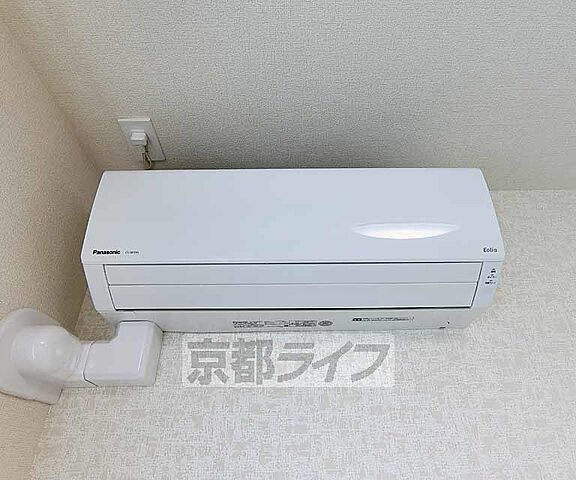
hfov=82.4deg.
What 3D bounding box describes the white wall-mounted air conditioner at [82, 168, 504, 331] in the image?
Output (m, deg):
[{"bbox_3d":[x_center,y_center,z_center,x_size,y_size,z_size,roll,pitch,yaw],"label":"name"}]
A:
[{"bbox_3d":[0.012,0.024,0.700,0.785,0.283,0.205,0,-33,0],"label":"white wall-mounted air conditioner"}]

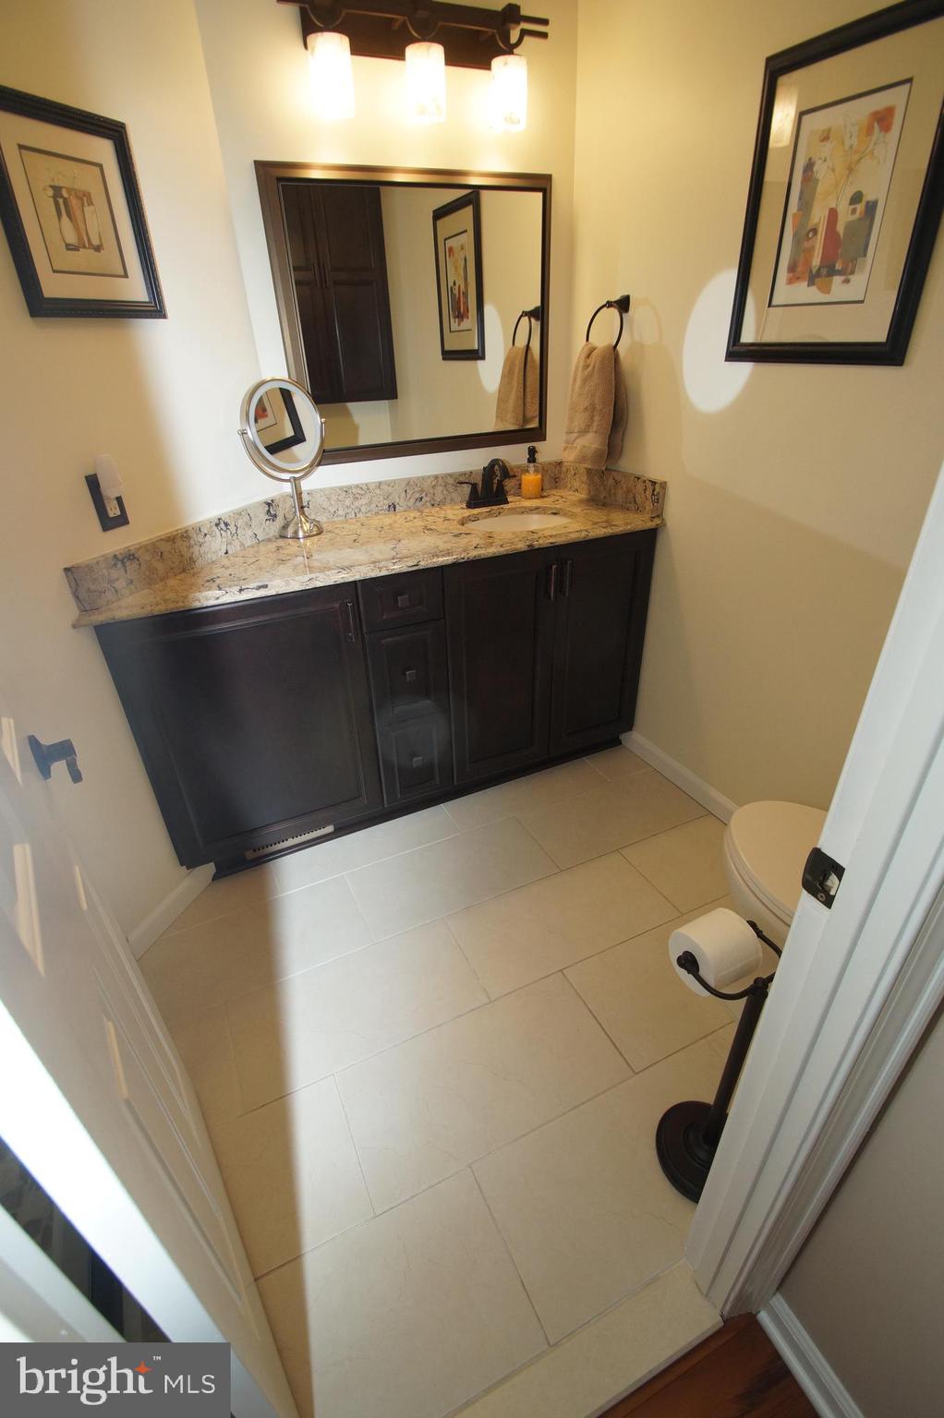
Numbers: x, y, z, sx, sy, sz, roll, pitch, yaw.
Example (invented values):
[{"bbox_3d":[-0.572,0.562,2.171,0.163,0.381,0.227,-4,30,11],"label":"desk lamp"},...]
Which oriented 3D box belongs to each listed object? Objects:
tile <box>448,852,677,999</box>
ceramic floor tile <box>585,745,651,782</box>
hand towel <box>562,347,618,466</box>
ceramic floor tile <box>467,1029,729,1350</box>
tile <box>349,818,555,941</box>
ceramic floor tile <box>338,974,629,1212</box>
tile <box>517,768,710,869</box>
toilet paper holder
[{"bbox_3d":[0.259,0.600,1.702,0.598,0.010,0.297,-14,32,-20],"label":"tile"},{"bbox_3d":[0.577,0.221,2.356,0.220,0.010,0.195,-14,32,-20],"label":"ceramic floor tile"},{"bbox_3d":[0.410,-1.022,2.006,0.100,0.370,0.230,-14,32,-20],"label":"hand towel"},{"bbox_3d":[0.341,0.900,1.162,0.598,0.010,0.287,-14,32,-20],"label":"ceramic floor tile"},{"bbox_3d":[-0.056,0.519,1.869,0.598,0.010,0.297,-14,32,-20],"label":"tile"},{"bbox_3d":[0.029,0.821,1.325,0.598,0.010,0.297,-14,32,-20],"label":"ceramic floor tile"},{"bbox_3d":[0.489,0.379,2.079,0.598,0.010,0.297,-14,32,-20],"label":"tile"},{"bbox_3d":[0.452,0.640,1.031,0.185,0.565,0.190,-14,32,-20],"label":"toilet paper holder"}]

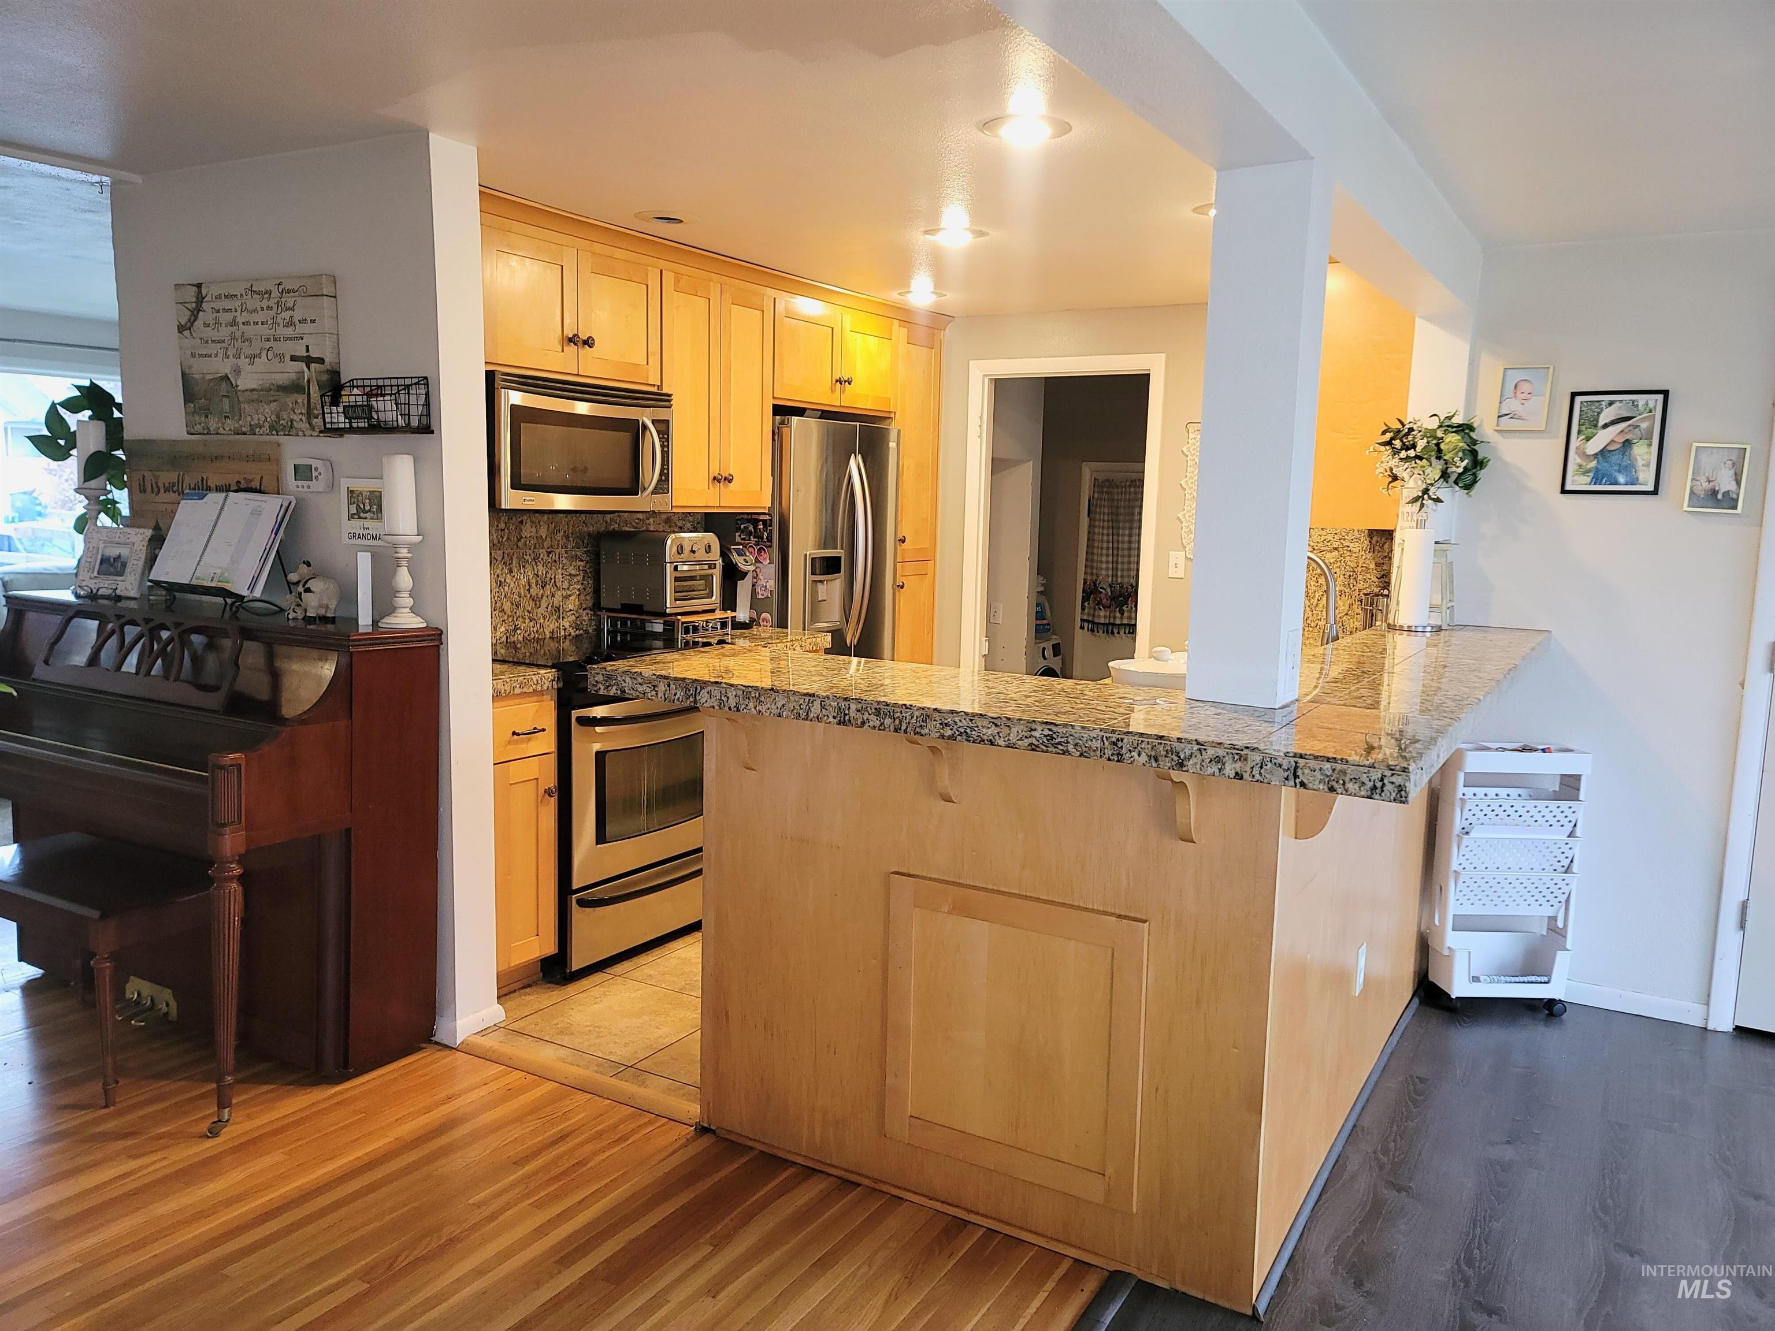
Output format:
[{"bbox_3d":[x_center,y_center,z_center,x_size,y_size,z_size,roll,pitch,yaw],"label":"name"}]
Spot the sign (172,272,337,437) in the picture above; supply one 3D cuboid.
[{"bbox_3d":[-1.692,-0.823,3.441,0.621,0.406,0.032,5,8,28],"label":"sign"}]

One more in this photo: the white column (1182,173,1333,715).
[{"bbox_3d":[0.617,-0.372,2.147,0.152,0.871,0.122,6,8,30],"label":"white column"}]

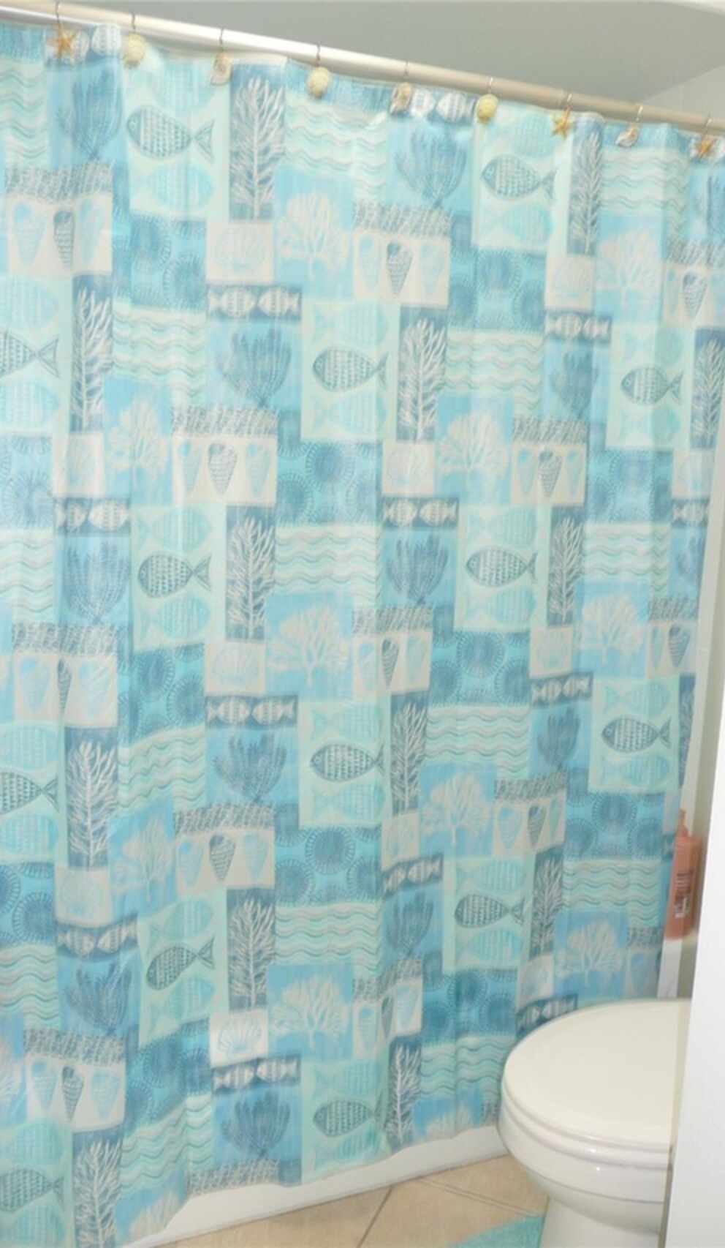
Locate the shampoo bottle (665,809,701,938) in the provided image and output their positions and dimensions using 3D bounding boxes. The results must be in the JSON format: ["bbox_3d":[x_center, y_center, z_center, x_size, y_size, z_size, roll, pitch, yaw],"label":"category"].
[{"bbox_3d":[0.680,0.533,2.172,0.095,0.275,0.075,-2,12,-17],"label":"shampoo bottle"}]

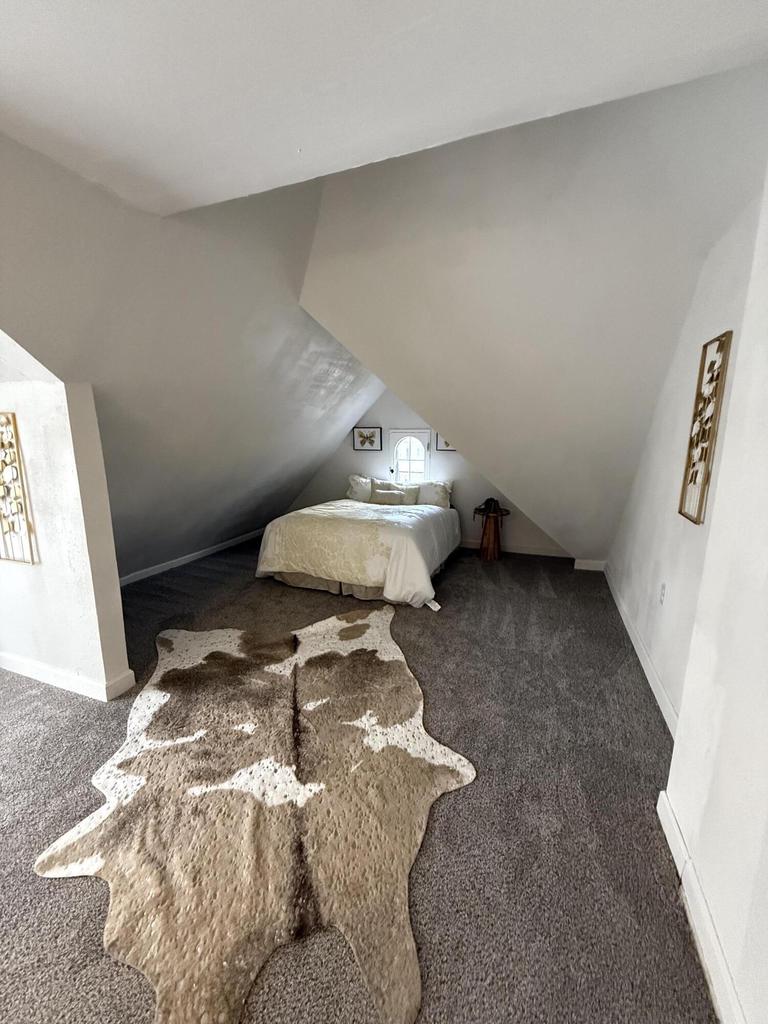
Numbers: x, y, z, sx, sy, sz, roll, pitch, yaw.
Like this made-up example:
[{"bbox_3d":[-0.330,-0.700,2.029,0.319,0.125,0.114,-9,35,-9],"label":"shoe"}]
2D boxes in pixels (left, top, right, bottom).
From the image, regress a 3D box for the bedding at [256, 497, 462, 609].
[{"bbox_3d":[-0.111,0.275,4.819,1.670,0.670,2.100,5,11,21],"label":"bedding"}]

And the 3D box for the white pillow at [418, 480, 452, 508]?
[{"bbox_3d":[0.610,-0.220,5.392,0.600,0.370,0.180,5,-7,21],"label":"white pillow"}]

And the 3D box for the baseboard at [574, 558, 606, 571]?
[{"bbox_3d":[2.348,0.608,4.713,0.315,0.120,0.020,5,11,21],"label":"baseboard"}]

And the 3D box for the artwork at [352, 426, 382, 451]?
[{"bbox_3d":[-0.230,-1.038,5.918,0.450,0.325,0.025,5,11,21],"label":"artwork"}]

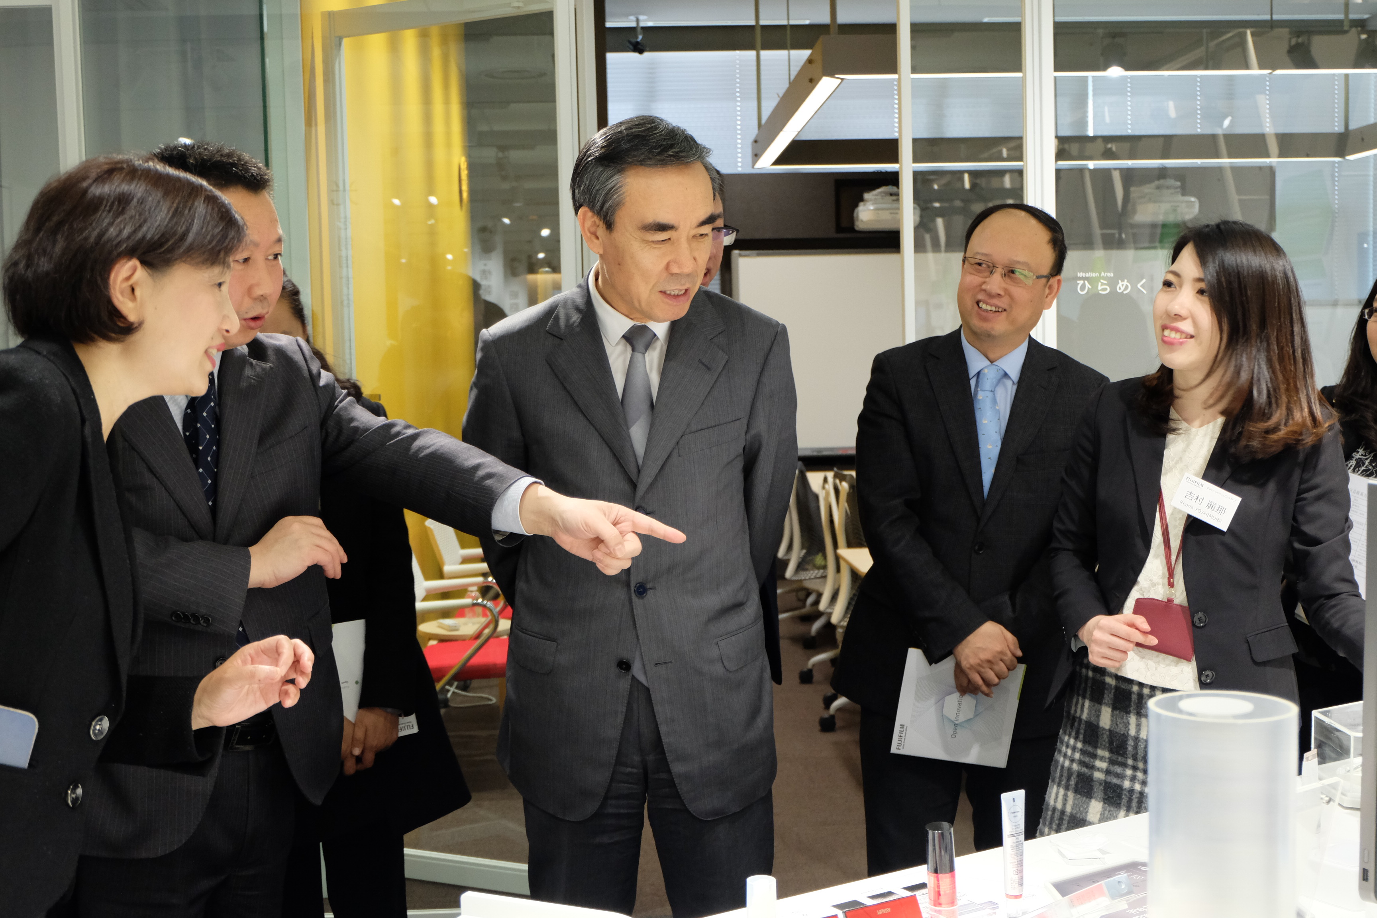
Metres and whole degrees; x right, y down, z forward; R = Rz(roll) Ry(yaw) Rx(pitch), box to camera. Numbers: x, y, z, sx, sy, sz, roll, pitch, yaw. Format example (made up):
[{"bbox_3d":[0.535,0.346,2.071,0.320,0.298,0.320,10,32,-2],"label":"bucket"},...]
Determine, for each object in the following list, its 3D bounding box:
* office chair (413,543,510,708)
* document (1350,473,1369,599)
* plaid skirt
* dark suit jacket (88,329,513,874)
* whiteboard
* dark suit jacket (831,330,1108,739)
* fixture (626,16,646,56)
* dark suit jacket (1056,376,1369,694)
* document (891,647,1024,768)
[{"bbox_3d":[-0.746,0.673,5.420,0.570,0.820,0.580,-2,3,-9],"label":"office chair"},{"bbox_3d":[1.210,0.181,2.820,0.210,0.297,0.006,16,-6,7],"label":"document"},{"bbox_3d":[0.735,0.549,2.420,0.430,0.500,0.340,0,4,24],"label":"plaid skirt"},{"bbox_3d":[-0.510,0.174,2.050,0.580,0.690,0.500,-3,3,-20],"label":"dark suit jacket"},{"bbox_3d":[1.168,-0.628,9.561,1.800,1.200,0.050,-2,3,-4],"label":"whiteboard"},{"bbox_3d":[0.520,0.129,2.830,0.530,0.720,0.330,-1,3,12],"label":"dark suit jacket"},{"bbox_3d":[-0.296,-2.449,9.300,0.120,0.220,0.110,-2,3,-6],"label":"fixture"},{"bbox_3d":[0.775,0.137,2.380,0.490,0.560,0.350,0,4,25],"label":"dark suit jacket"},{"bbox_3d":[0.459,0.423,2.730,0.200,0.200,0.010,8,6,0],"label":"document"}]

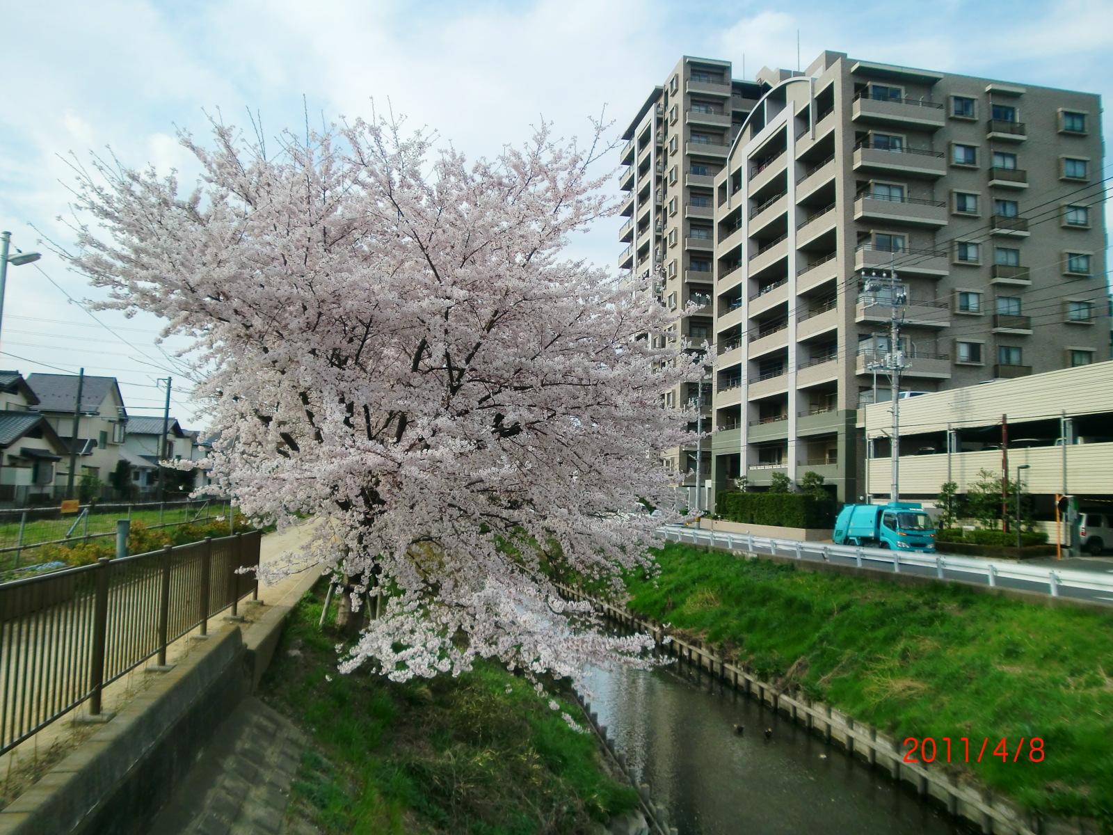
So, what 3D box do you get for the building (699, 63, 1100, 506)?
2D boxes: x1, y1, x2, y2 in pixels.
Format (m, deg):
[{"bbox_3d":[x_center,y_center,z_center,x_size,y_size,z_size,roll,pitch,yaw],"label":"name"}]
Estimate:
[{"bbox_3d":[23.067,-5.973,63.834,17.300,28.470,21.200,2,-5,-11],"label":"building"}]

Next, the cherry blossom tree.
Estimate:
[{"bbox_3d":[-2.490,-0.498,13.289,9.200,7.800,8.600,2,-5,-10],"label":"cherry blossom tree"}]

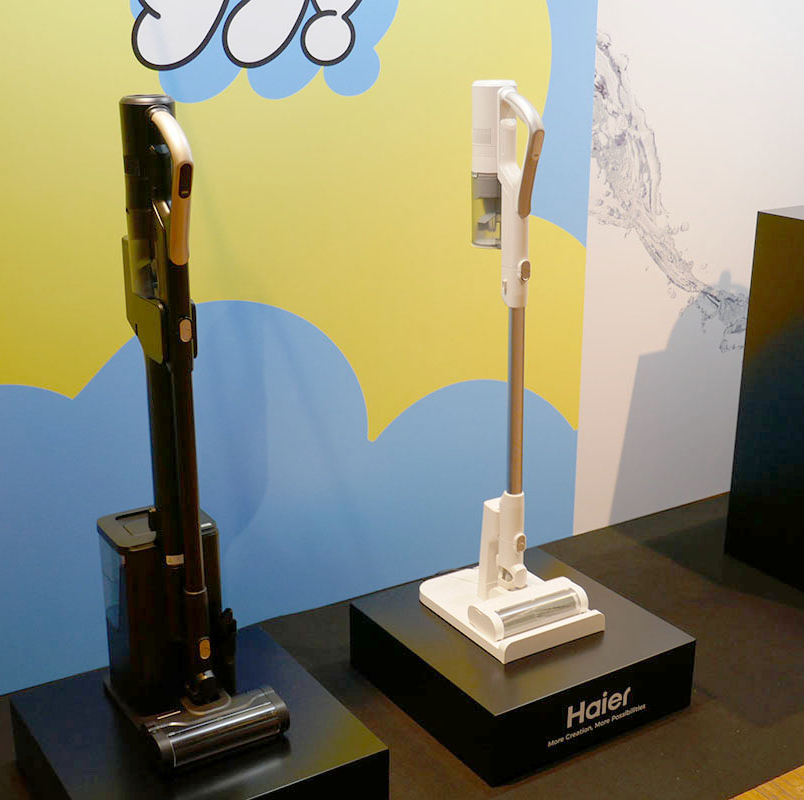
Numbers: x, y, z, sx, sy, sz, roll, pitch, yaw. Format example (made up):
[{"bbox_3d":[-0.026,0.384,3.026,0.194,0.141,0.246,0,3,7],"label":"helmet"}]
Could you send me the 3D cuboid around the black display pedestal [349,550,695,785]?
[{"bbox_3d":[0.239,0.523,2.479,0.500,0.149,0.500,-11,22,-31],"label":"black display pedestal"}]

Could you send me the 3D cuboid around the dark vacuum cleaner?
[{"bbox_3d":[-0.381,0.049,1.975,0.238,1.067,0.337,-11,21,-30],"label":"dark vacuum cleaner"}]

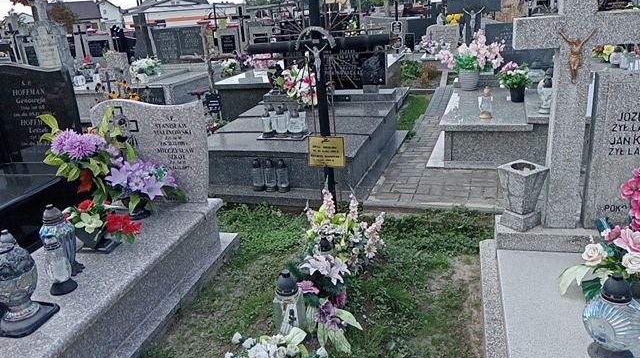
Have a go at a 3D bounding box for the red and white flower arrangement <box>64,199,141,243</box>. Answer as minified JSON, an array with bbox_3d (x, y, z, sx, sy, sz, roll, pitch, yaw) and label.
[{"bbox_3d":[-1.050,0.210,2.500,0.340,0.230,0.270,-2,18,6],"label":"red and white flower arrangement"}]

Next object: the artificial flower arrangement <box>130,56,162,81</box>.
[{"bbox_3d":[-2.882,-1.836,8.600,0.500,0.360,0.420,1,19,16],"label":"artificial flower arrangement"}]

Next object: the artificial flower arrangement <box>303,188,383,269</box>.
[{"bbox_3d":[0.147,0.323,3.250,0.480,0.420,0.380,1,19,16],"label":"artificial flower arrangement"}]

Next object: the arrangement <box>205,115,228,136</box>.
[{"bbox_3d":[-1.358,-0.669,6.600,0.340,0.270,0.300,1,19,16],"label":"arrangement"}]

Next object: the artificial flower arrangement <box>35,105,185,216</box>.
[{"bbox_3d":[-1.138,-0.102,2.840,0.740,0.520,0.420,-1,18,8],"label":"artificial flower arrangement"}]

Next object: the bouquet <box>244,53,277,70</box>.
[{"bbox_3d":[-0.971,-1.934,8.450,0.500,0.300,0.350,0,19,12],"label":"bouquet"}]

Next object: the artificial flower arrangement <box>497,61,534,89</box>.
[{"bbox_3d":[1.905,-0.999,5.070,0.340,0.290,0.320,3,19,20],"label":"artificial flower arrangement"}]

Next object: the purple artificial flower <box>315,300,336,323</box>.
[{"bbox_3d":[0.024,0.576,2.250,0.100,0.090,0.080,-4,18,0],"label":"purple artificial flower"}]

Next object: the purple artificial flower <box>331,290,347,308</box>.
[{"bbox_3d":[0.094,0.607,2.630,0.075,0.080,0.060,-14,21,-26],"label":"purple artificial flower"}]

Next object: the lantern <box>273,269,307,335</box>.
[{"bbox_3d":[-0.118,0.553,2.221,0.135,0.345,0.135,-5,18,-4],"label":"lantern"}]

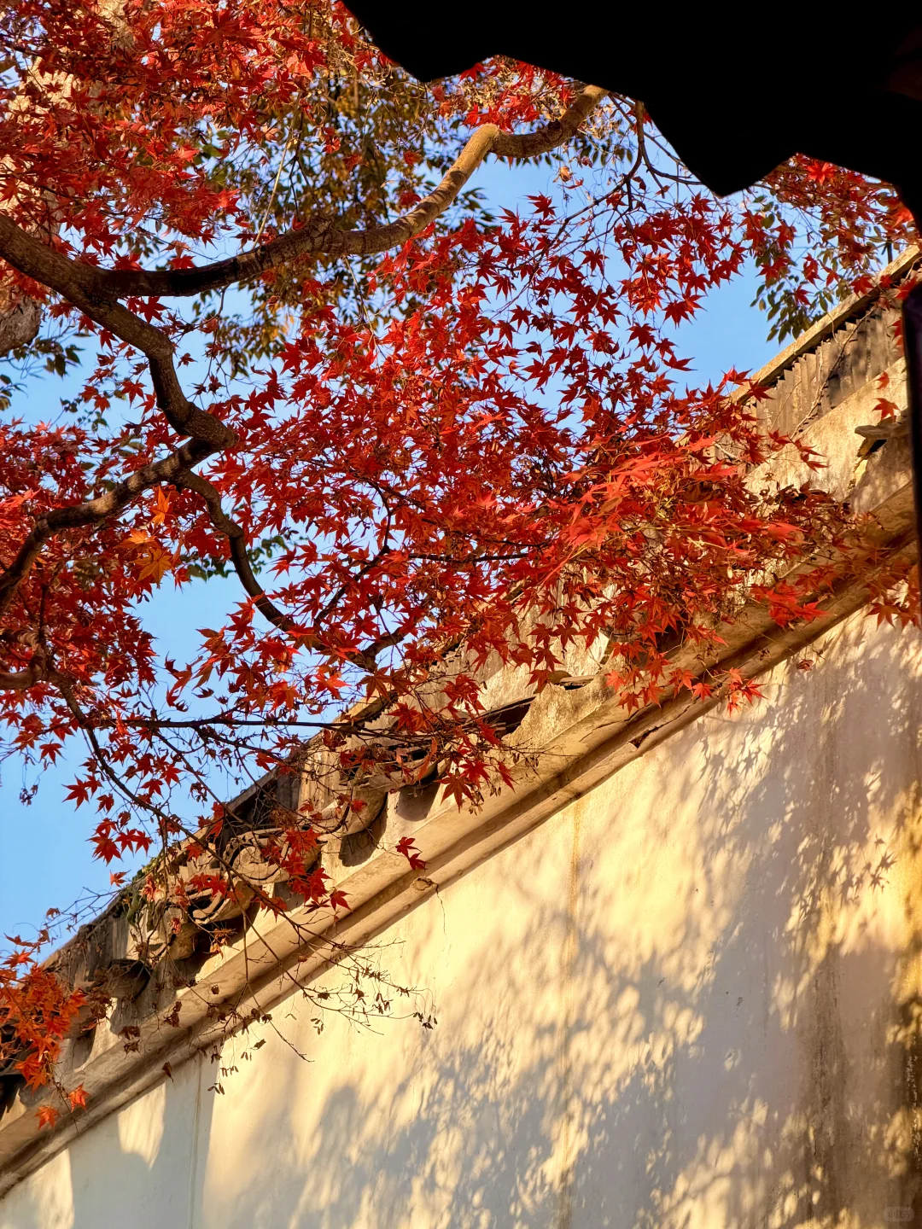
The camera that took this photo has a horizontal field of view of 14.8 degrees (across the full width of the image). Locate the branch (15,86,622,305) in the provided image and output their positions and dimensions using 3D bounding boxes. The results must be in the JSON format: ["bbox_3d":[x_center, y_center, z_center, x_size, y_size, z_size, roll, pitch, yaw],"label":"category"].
[{"bbox_3d":[-0.305,-0.816,6.900,1.200,0.430,0.360,2,-26,0],"label":"branch"}]

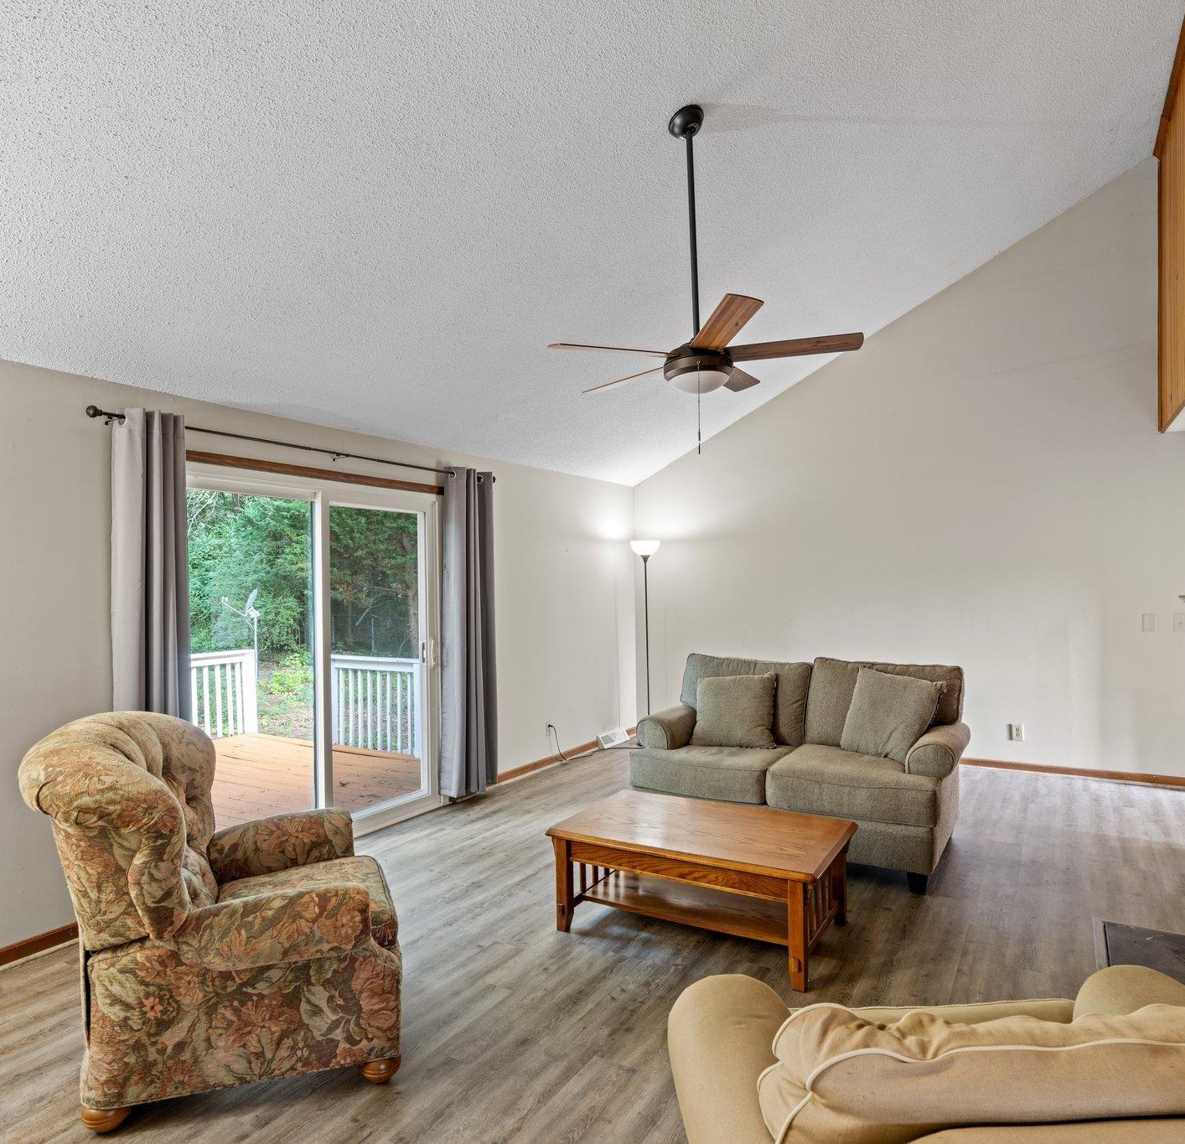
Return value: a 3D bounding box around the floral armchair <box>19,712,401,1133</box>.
[{"bbox_3d":[-1.184,0.995,2.532,1.066,1.071,0.834,0,0,-17],"label":"floral armchair"}]

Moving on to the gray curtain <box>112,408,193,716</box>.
[{"bbox_3d":[-1.928,0.404,3.342,0.120,2.155,0.336,0,0,31],"label":"gray curtain"}]

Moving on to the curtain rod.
[{"bbox_3d":[-1.388,-0.648,4.254,0.075,0.060,2.650,0,0,31],"label":"curtain rod"}]

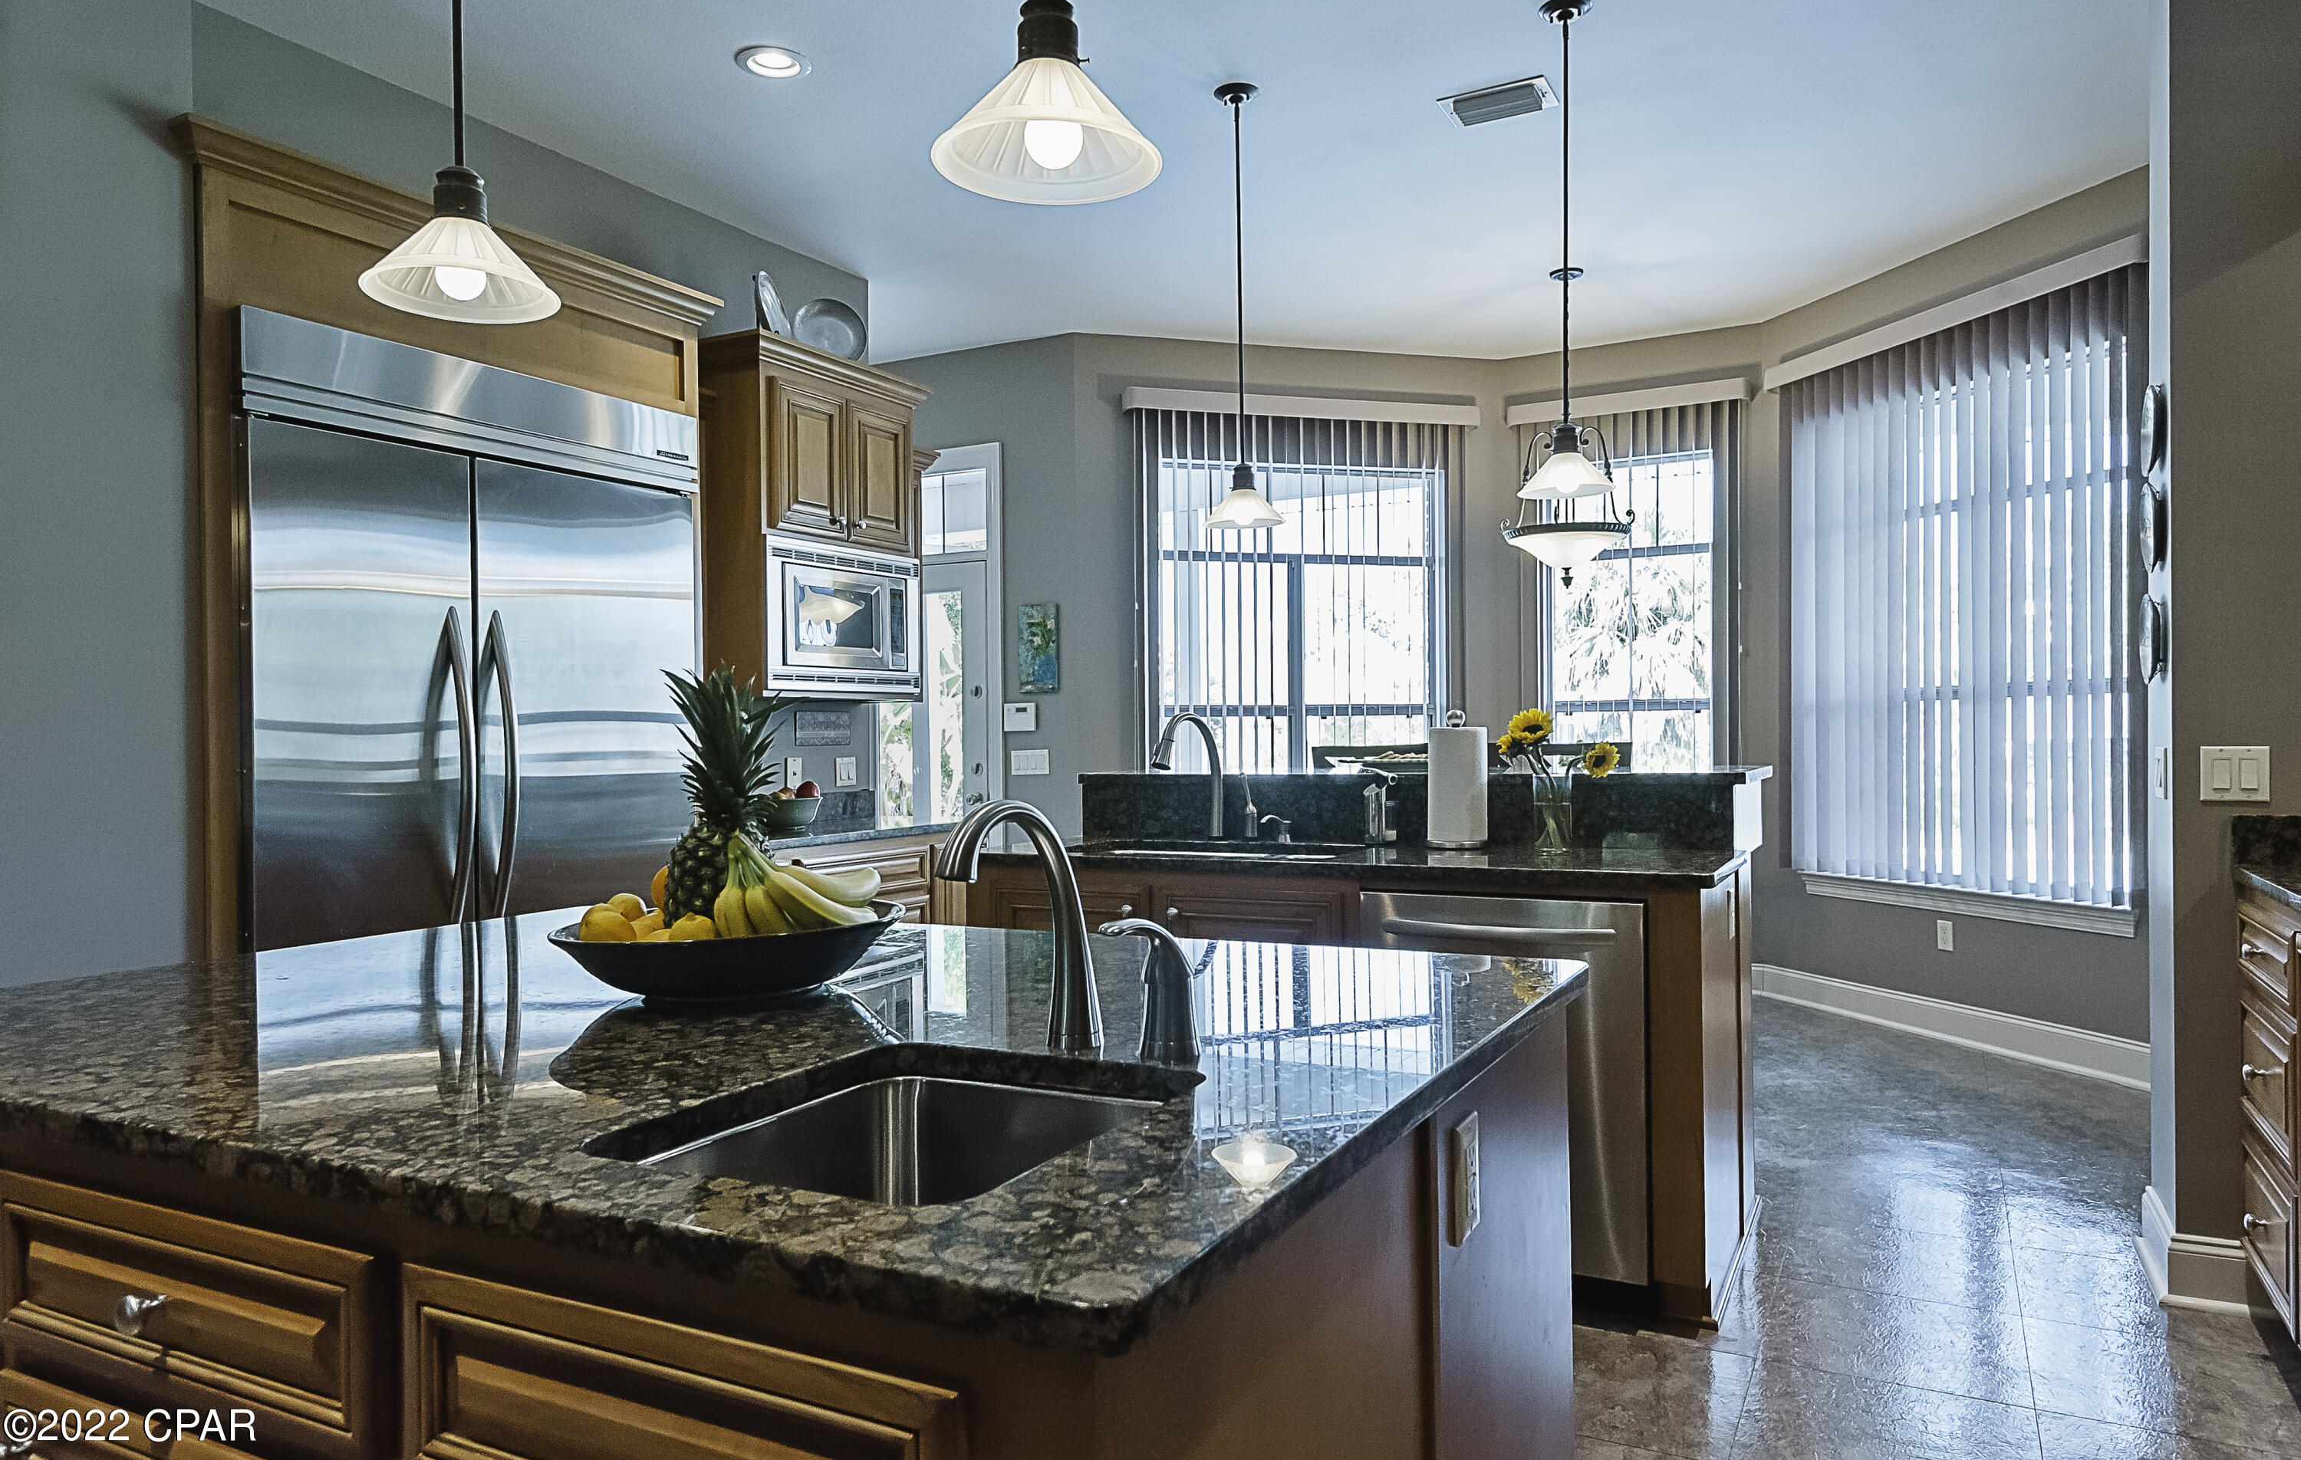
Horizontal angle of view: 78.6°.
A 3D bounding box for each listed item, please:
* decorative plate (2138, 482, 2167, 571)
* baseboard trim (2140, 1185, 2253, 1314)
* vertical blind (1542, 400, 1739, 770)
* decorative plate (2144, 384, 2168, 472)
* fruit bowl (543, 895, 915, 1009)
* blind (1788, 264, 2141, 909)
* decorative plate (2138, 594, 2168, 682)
[{"bbox_3d":[2.217,-0.452,3.111,0.030,0.195,0.195,-1,0,28],"label":"decorative plate"},{"bbox_3d":[2.231,1.109,3.016,0.155,0.150,0.390,-1,0,29],"label":"baseboard trim"},{"bbox_3d":[2.275,-0.458,6.674,0.993,2.090,0.090,-1,0,29],"label":"vertical blind"},{"bbox_3d":[2.157,-0.646,3.030,0.034,0.195,0.195,-1,0,29],"label":"decorative plate"},{"bbox_3d":[-0.481,0.258,1.631,0.400,0.087,0.400,-1,0,0],"label":"fruit bowl"},{"bbox_3d":[3.042,-0.459,5.417,0.090,2.135,1.630,-1,0,-16],"label":"blind"},{"bbox_3d":[2.159,-0.194,3.029,0.034,0.195,0.195,-1,0,29],"label":"decorative plate"}]

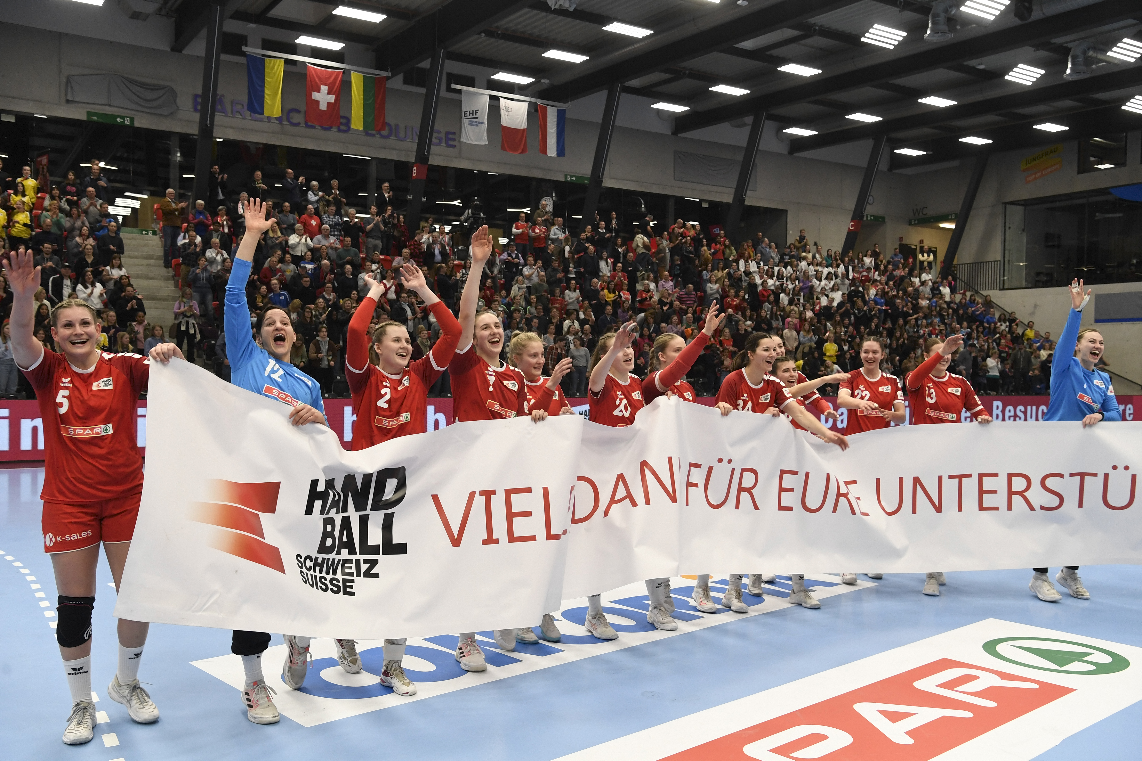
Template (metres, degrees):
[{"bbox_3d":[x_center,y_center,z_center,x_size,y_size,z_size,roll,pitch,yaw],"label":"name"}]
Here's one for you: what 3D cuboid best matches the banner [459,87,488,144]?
[{"bbox_3d":[-2.640,-7.160,29.277,0.950,1.470,0.100,0,2,-35],"label":"banner"}]

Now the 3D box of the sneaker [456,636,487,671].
[{"bbox_3d":[-0.508,1.380,5.460,0.100,0.125,0.270,0,1,-34],"label":"sneaker"}]

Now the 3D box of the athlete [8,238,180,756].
[{"bbox_3d":[-1.985,0.447,4.480,0.750,1.960,0.500,1,2,-20],"label":"athlete"}]

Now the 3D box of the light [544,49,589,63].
[{"bbox_3d":[-0.146,-8.875,29.500,1.230,0.100,0.560,0,1,-34],"label":"light"}]

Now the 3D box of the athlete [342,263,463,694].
[{"bbox_3d":[-0.810,0.440,5.170,0.600,2.000,0.530,0,1,-27],"label":"athlete"}]

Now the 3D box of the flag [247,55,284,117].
[{"bbox_3d":[-7.360,-7.105,25.977,0.980,1.480,0.100,0,2,-35],"label":"flag"}]

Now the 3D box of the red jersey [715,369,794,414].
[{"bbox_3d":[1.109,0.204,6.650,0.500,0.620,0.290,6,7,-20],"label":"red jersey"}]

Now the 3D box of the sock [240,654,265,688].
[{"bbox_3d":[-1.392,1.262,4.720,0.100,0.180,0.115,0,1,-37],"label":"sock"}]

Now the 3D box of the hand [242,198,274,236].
[{"bbox_3d":[-1.386,-0.724,4.780,0.145,0.175,0.060,1,2,-18],"label":"hand"}]

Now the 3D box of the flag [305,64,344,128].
[{"bbox_3d":[-6.128,-7.086,26.840,1.000,1.500,0.100,0,2,-35],"label":"flag"}]

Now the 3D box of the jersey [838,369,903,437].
[{"bbox_3d":[2.185,0.233,7.850,0.480,0.650,0.280,1,1,3],"label":"jersey"}]

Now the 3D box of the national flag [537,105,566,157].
[{"bbox_3d":[-0.578,-7.523,32.500,0.980,1.480,0.100,0,1,-34],"label":"national flag"}]

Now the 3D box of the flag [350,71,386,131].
[{"bbox_3d":[-5.167,-7.127,27.514,1.000,1.470,0.100,0,2,-35],"label":"flag"}]

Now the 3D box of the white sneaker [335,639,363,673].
[{"bbox_3d":[-1.115,1.325,5.390,0.105,0.120,0.280,0,32,-32],"label":"white sneaker"}]

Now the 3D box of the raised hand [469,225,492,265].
[{"bbox_3d":[-0.457,-0.688,5.470,0.105,0.190,0.070,10,3,-17],"label":"raised hand"}]

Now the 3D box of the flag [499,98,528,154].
[{"bbox_3d":[-1.671,-7.501,31.800,0.980,1.510,0.100,0,1,-34],"label":"flag"}]

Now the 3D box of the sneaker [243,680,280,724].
[{"bbox_3d":[-1.337,1.383,4.660,0.110,0.125,0.285,0,2,-24],"label":"sneaker"}]

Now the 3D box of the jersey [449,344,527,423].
[{"bbox_3d":[-0.425,0.150,5.470,0.460,0.680,0.280,0,2,-36],"label":"jersey"}]

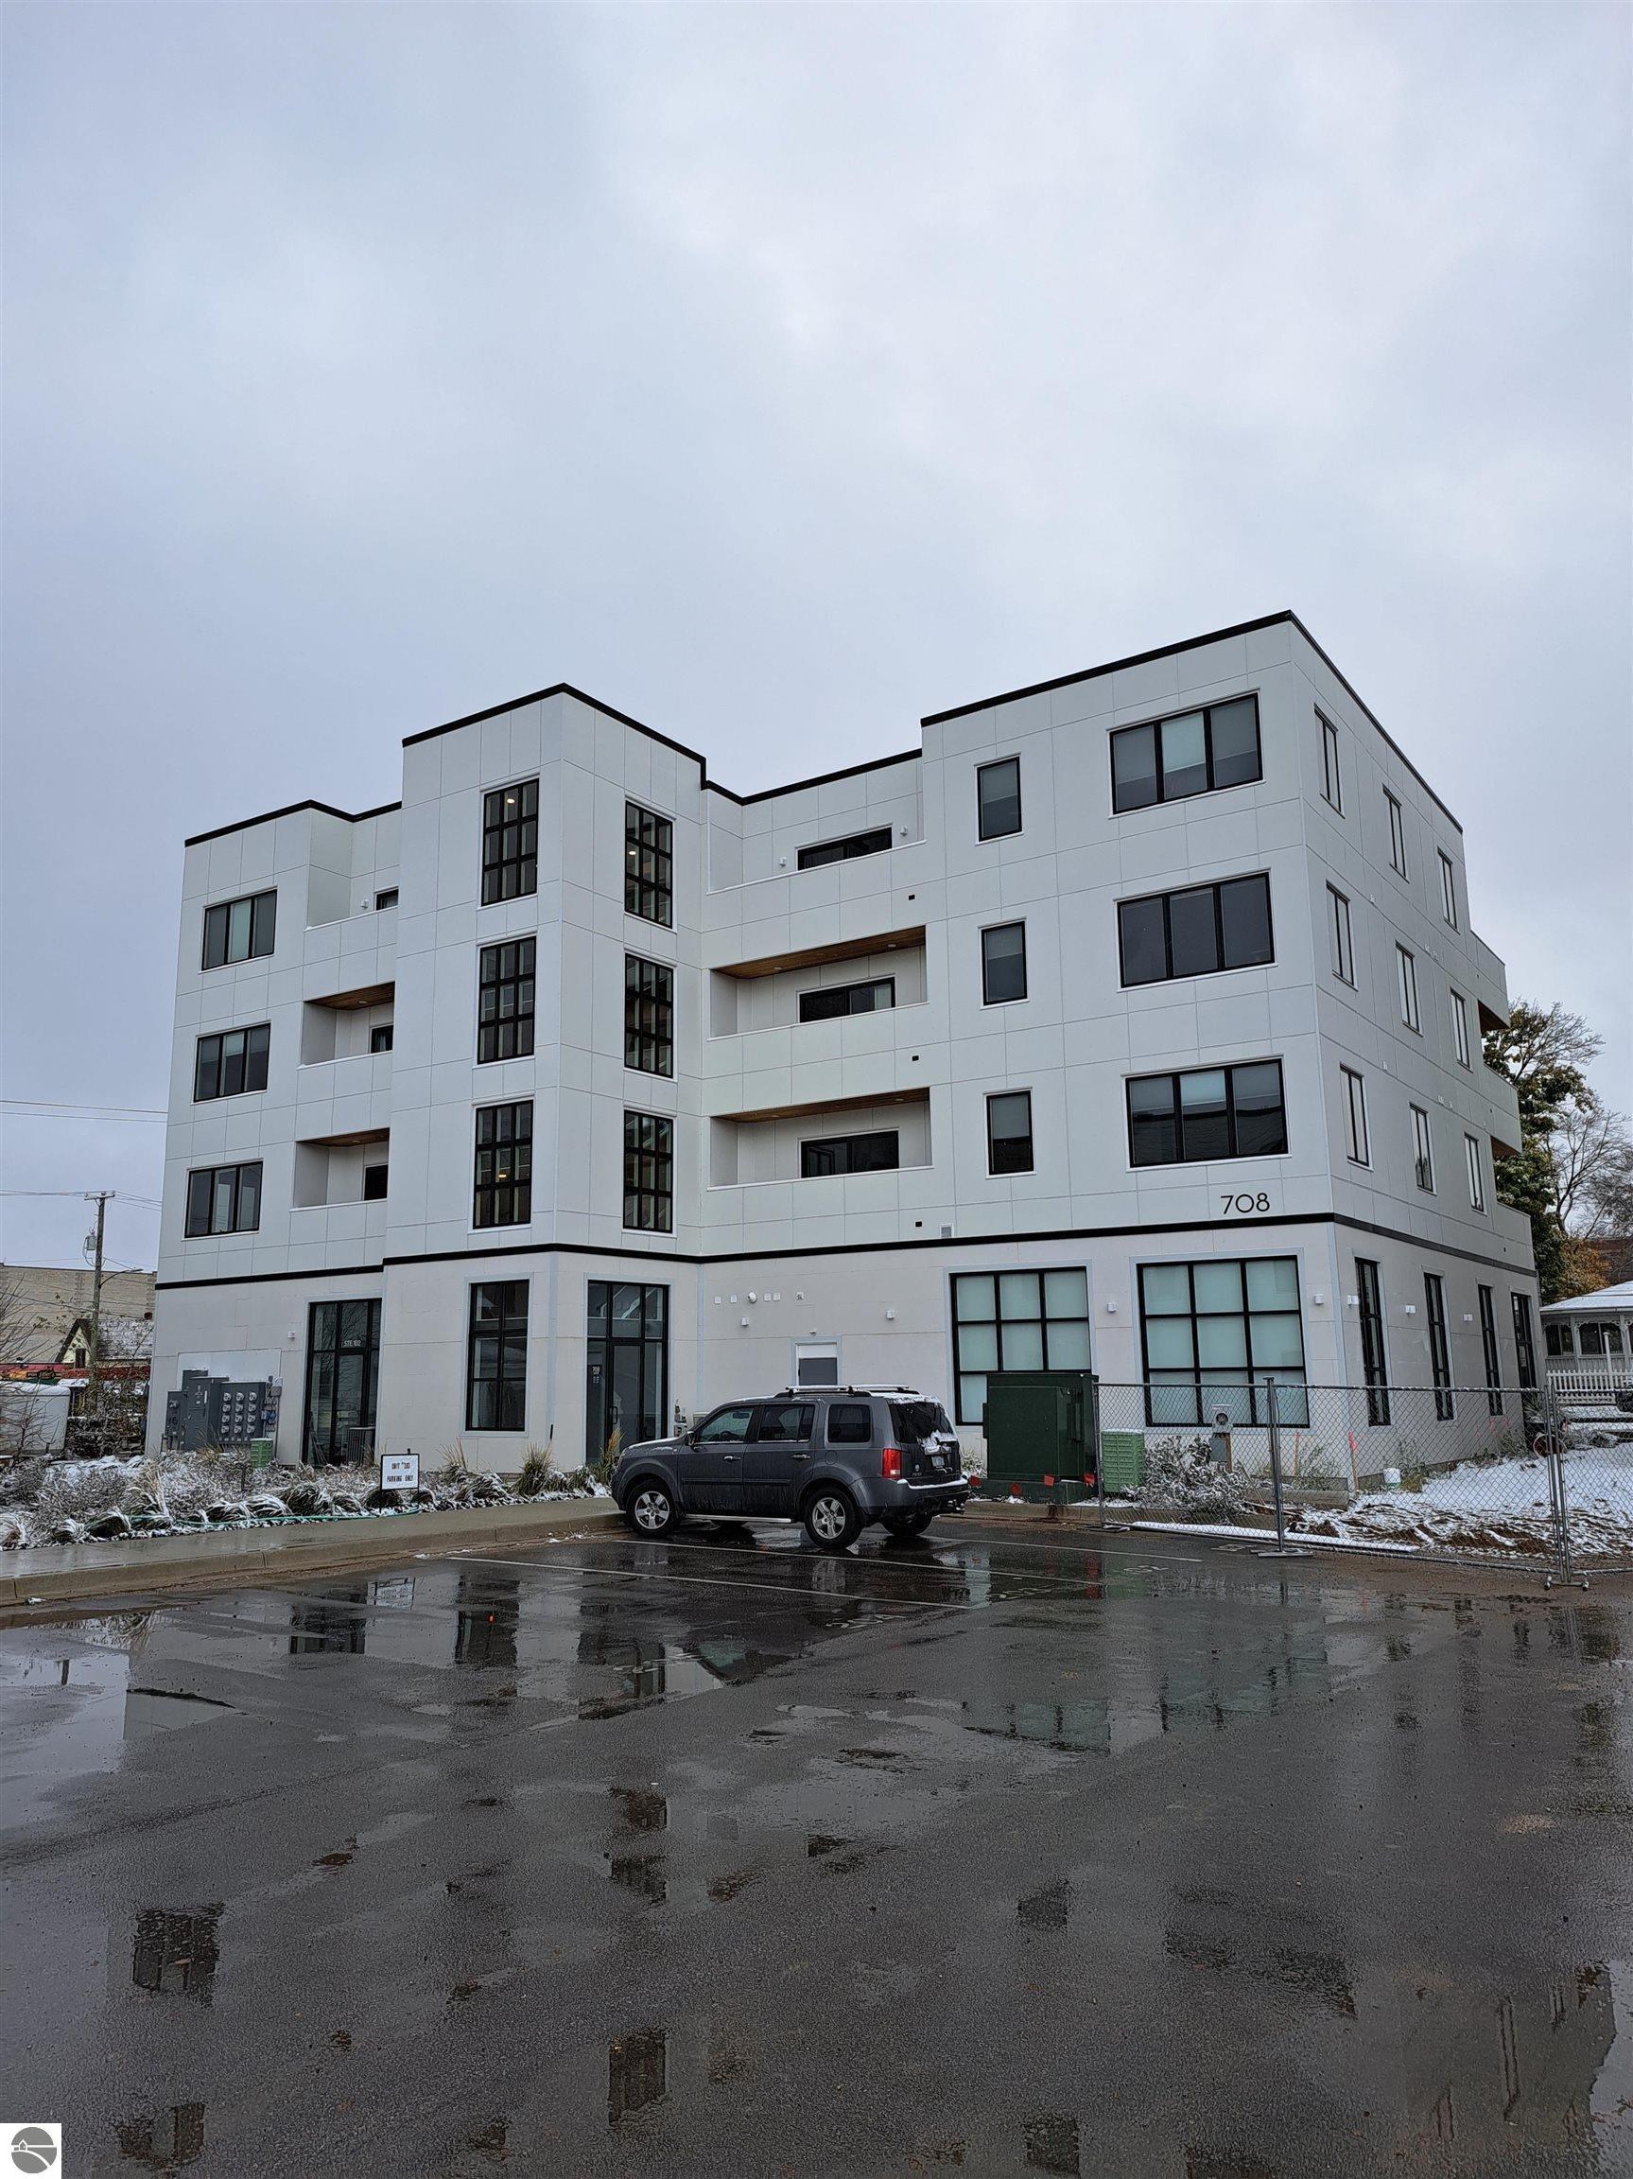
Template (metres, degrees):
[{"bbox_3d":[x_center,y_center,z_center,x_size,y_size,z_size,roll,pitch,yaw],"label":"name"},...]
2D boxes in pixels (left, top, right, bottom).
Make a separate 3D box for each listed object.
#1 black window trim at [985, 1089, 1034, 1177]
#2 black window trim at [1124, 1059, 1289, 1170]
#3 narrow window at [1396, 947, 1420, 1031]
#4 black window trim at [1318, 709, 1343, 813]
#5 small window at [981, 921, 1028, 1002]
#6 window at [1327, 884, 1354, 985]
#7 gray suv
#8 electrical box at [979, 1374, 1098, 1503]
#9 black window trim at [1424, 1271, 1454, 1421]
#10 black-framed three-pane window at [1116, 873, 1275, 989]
[{"bbox_3d":[3.580,0.810,27.746,0.889,1.457,0.120,-8,-13,34],"label":"black window trim"},{"bbox_3d":[6.603,0.438,25.611,2.710,1.559,0.150,-8,-13,34],"label":"black window trim"},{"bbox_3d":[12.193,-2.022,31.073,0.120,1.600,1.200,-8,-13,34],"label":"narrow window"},{"bbox_3d":[9.026,-5.765,26.720,0.150,1.560,1.290,-8,-13,34],"label":"black window trim"},{"bbox_3d":[3.542,-2.337,28.260,0.909,1.477,0.150,-8,-13,34],"label":"small window"},{"bbox_3d":[9.329,-2.723,26.942,0.120,1.659,1.319,-8,-13,34],"label":"window"},{"bbox_3d":[-0.486,4.934,19.928,4.850,1.870,2.000,-8,-13,31],"label":"gray suv"},{"bbox_3d":[3.488,5.355,23.222,1.400,1.860,1.250,-8,-13,34],"label":"electrical box"},{"bbox_3d":[12.209,5.058,29.599,0.120,2.801,1.451,-8,-13,34],"label":"black window trim"},{"bbox_3d":[6.432,-2.667,25.663,2.686,1.543,0.150,-8,-13,34],"label":"black-framed three-pane window"}]

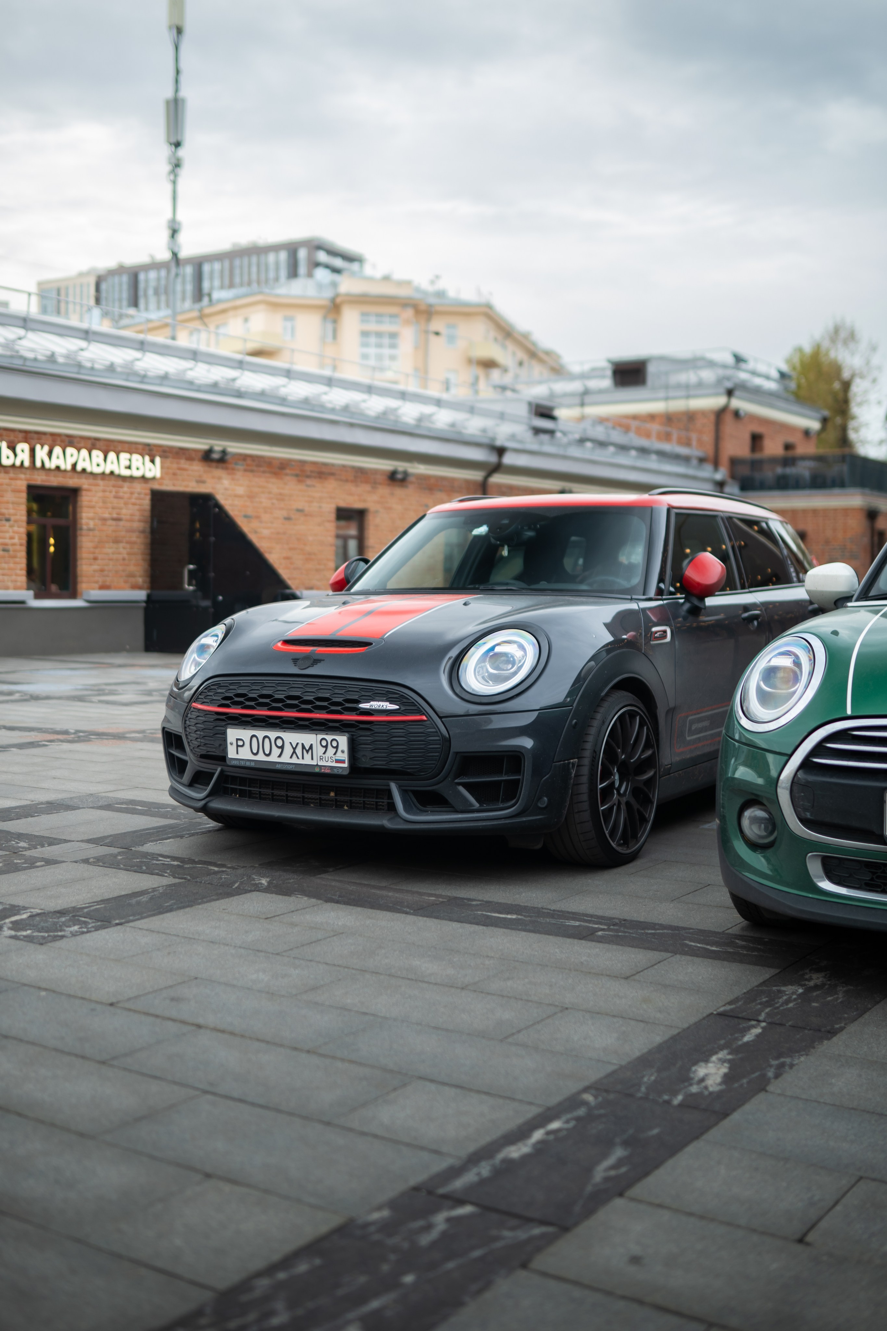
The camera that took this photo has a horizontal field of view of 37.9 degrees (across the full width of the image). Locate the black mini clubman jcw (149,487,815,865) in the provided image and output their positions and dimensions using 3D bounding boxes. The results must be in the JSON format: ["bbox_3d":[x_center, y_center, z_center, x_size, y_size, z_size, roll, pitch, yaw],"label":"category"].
[{"bbox_3d":[0.594,-0.071,6.146,1.880,1.440,4.260,1,3,32],"label":"black mini clubman jcw"}]

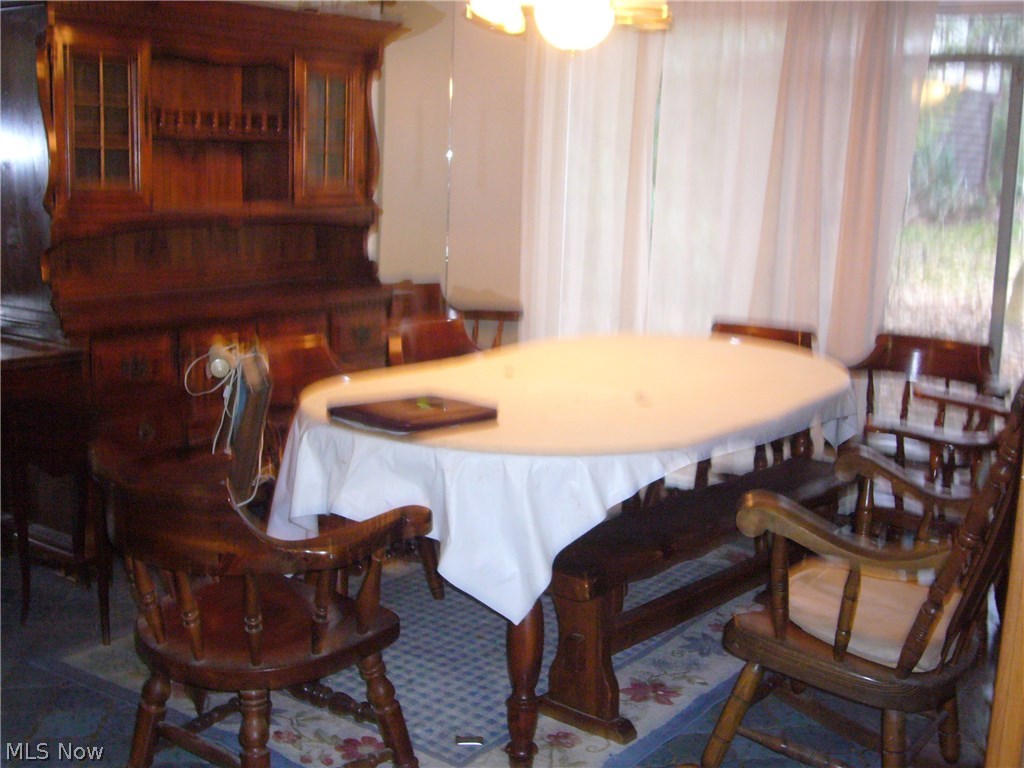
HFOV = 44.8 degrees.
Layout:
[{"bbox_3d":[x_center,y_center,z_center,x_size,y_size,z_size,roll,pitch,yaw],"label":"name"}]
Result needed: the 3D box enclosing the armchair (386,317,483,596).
[{"bbox_3d":[-0.184,0.216,4.214,0.559,0.791,0.655,10,14,39],"label":"armchair"}]

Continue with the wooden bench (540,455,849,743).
[{"bbox_3d":[0.529,0.558,3.434,0.286,0.440,1.470,10,14,39],"label":"wooden bench"}]

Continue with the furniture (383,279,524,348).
[{"bbox_3d":[-0.299,-0.009,5.412,0.559,0.791,0.655,10,14,39],"label":"furniture"}]

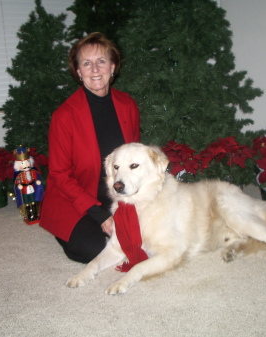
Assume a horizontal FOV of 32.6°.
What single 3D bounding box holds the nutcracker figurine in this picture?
[{"bbox_3d":[-0.601,0.092,2.586,0.150,0.420,0.125,-9,12,-28],"label":"nutcracker figurine"}]

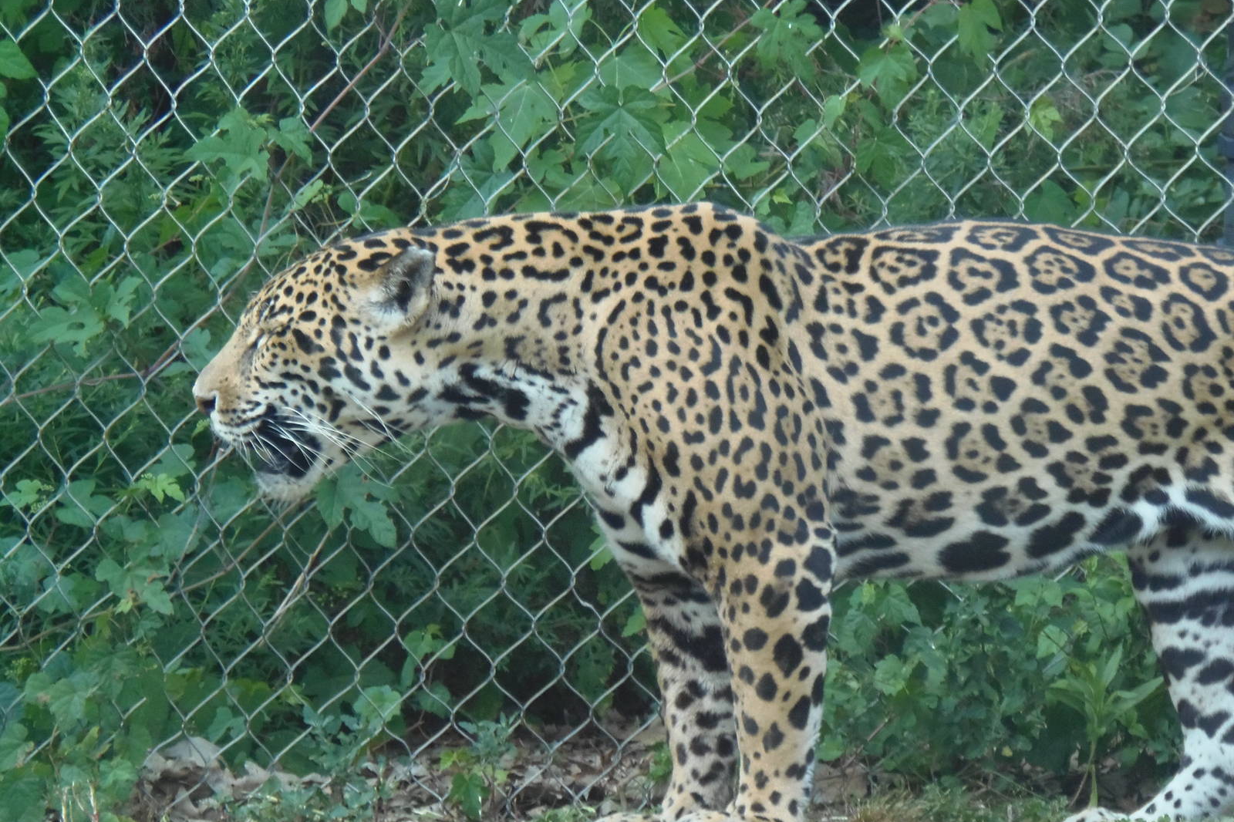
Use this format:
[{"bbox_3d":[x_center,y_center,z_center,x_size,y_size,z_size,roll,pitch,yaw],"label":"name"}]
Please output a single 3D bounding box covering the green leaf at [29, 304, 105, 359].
[{"bbox_3d":[-0.580,-0.084,10.460,0.080,0.053,0.045,1,4,0],"label":"green leaf"}]

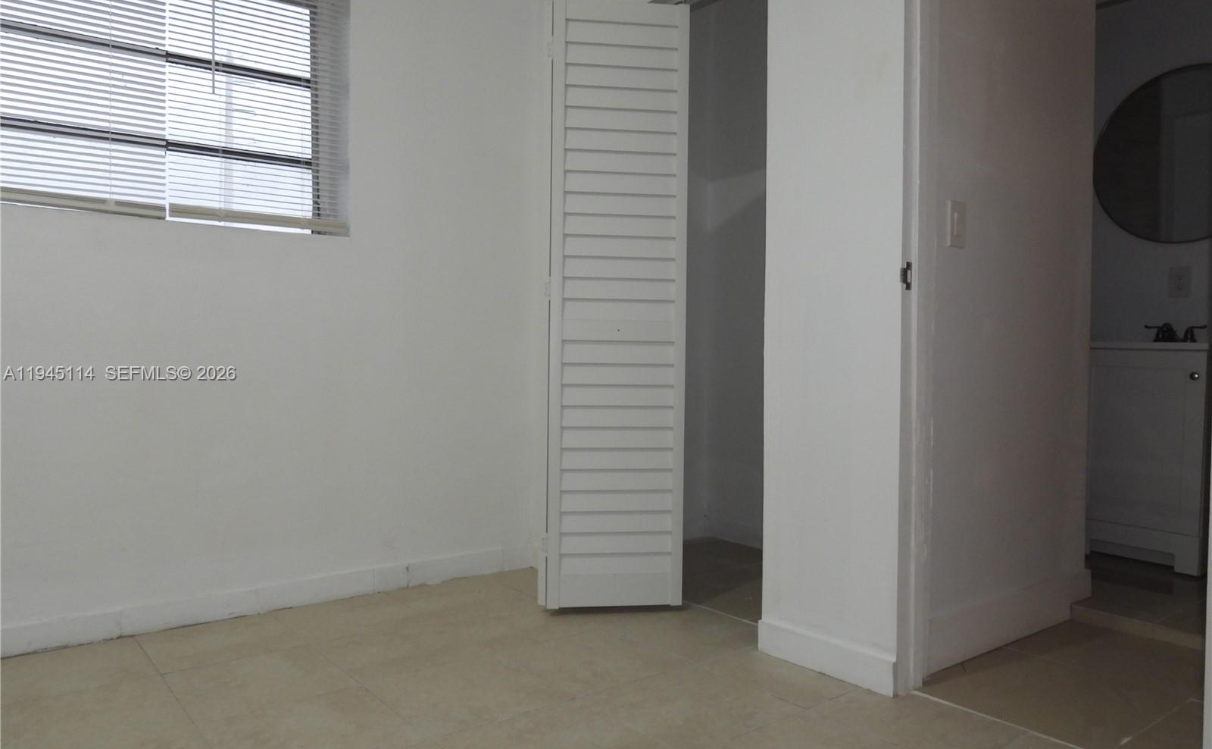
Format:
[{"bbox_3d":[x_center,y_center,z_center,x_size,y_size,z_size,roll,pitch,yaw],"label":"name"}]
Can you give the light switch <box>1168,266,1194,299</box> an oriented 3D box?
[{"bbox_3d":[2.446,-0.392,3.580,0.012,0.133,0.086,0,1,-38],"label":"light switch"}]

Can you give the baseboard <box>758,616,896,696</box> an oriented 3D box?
[{"bbox_3d":[0.585,0.757,2.267,0.016,0.090,0.432,0,1,-38],"label":"baseboard"}]

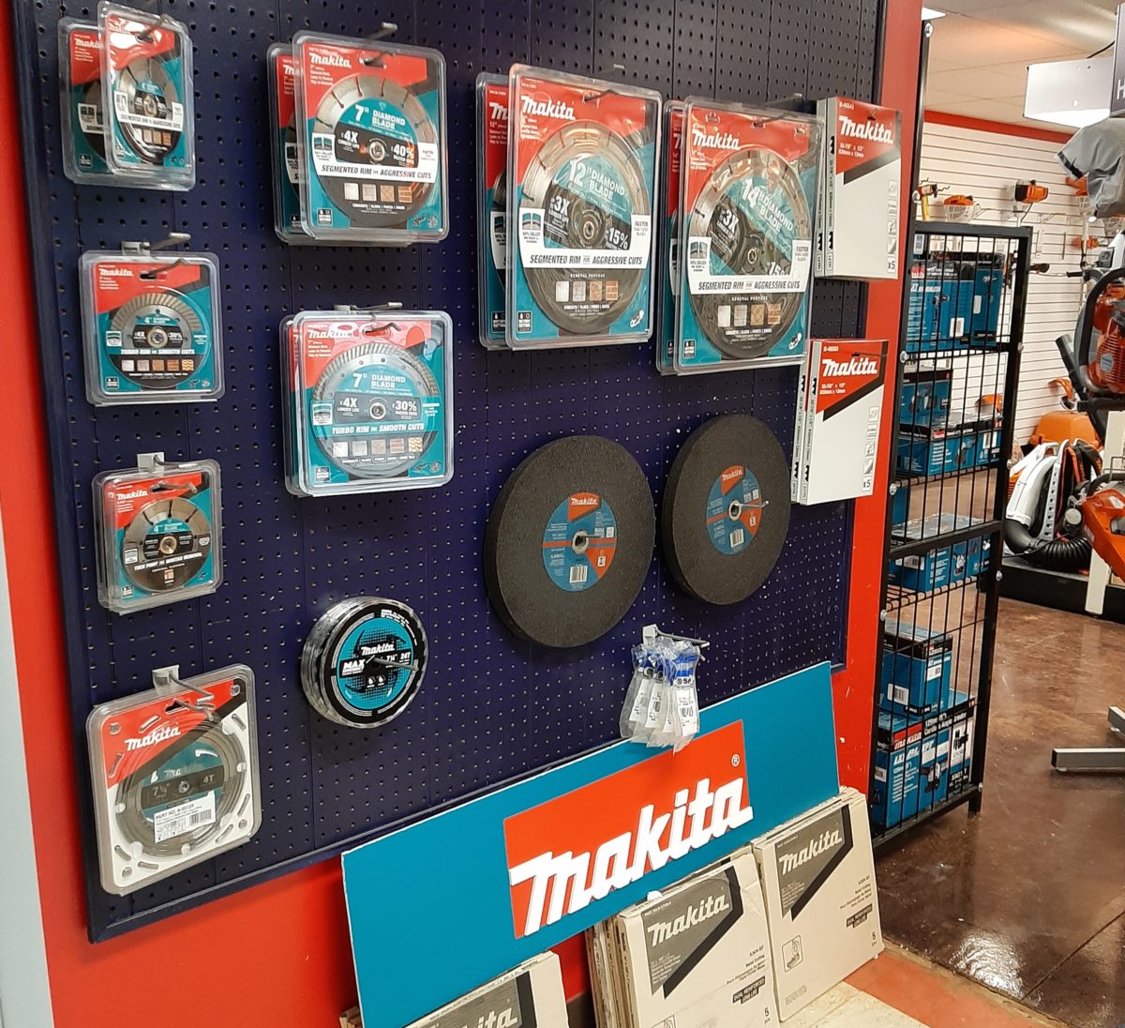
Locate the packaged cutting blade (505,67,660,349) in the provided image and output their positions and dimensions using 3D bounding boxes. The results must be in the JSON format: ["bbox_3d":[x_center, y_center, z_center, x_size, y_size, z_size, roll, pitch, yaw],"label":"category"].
[{"bbox_3d":[0.037,-0.441,1.673,0.021,0.378,0.327,12,17,41],"label":"packaged cutting blade"}]

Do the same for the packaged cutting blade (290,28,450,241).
[{"bbox_3d":[-0.236,-0.470,1.431,0.220,0.236,0.024,-13,19,-41],"label":"packaged cutting blade"}]

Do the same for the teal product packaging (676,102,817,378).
[{"bbox_3d":[0.327,-0.466,1.946,0.369,0.431,0.021,-11,17,-43],"label":"teal product packaging"}]

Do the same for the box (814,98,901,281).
[{"bbox_3d":[0.559,-0.605,2.129,0.205,0.315,0.047,-8,11,-40],"label":"box"}]

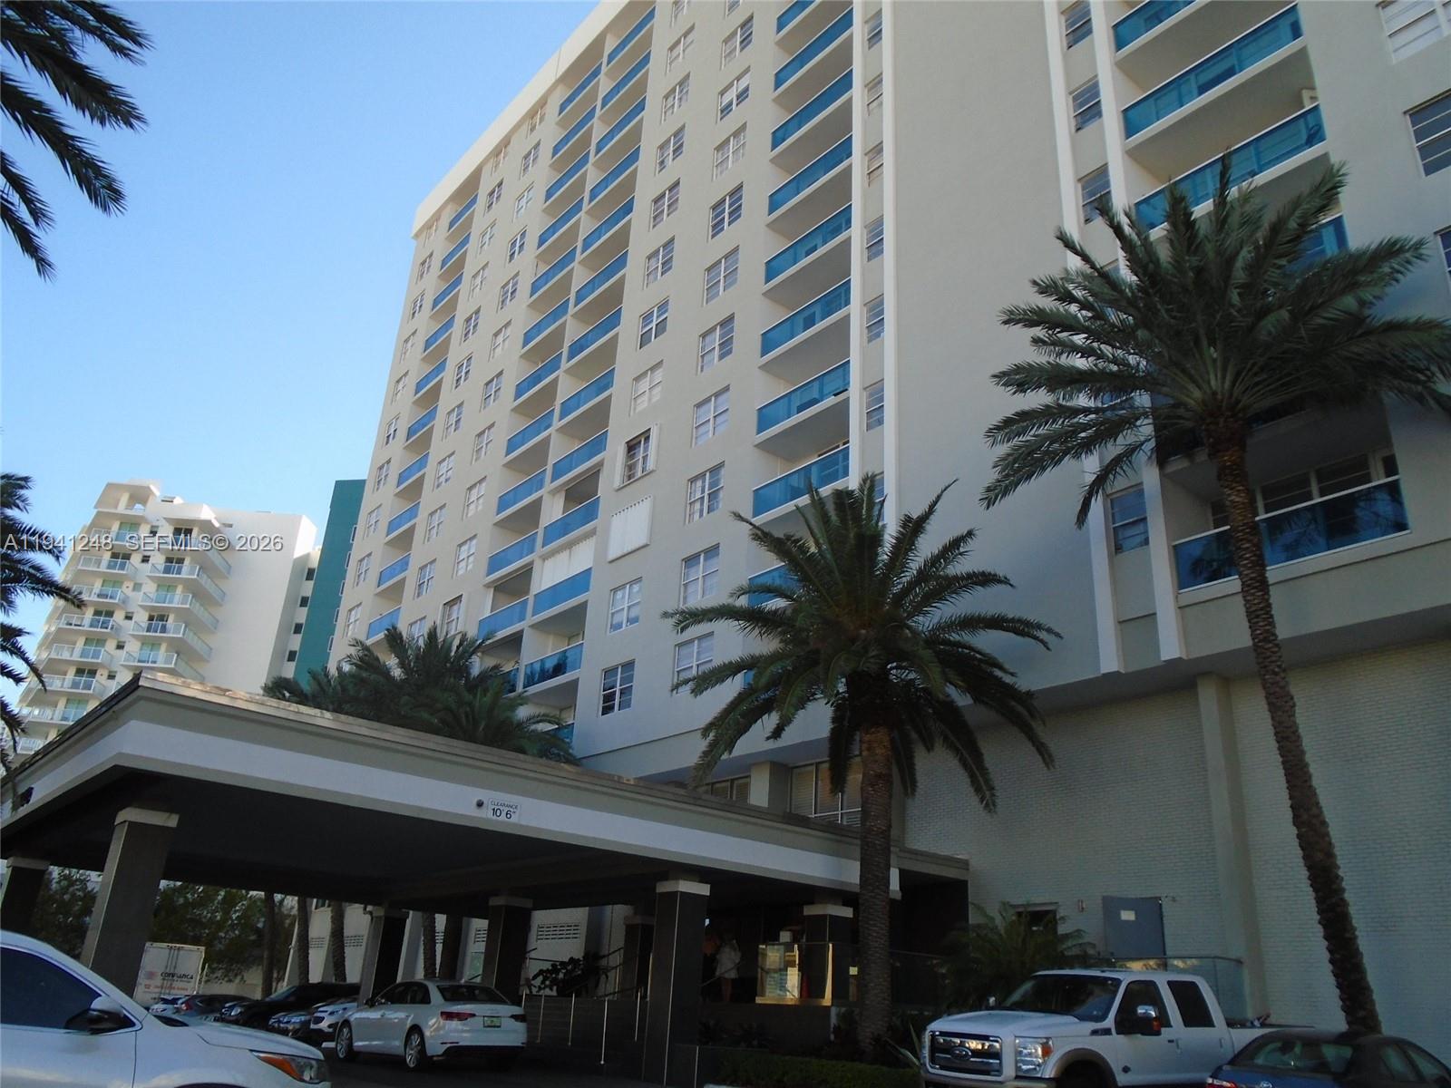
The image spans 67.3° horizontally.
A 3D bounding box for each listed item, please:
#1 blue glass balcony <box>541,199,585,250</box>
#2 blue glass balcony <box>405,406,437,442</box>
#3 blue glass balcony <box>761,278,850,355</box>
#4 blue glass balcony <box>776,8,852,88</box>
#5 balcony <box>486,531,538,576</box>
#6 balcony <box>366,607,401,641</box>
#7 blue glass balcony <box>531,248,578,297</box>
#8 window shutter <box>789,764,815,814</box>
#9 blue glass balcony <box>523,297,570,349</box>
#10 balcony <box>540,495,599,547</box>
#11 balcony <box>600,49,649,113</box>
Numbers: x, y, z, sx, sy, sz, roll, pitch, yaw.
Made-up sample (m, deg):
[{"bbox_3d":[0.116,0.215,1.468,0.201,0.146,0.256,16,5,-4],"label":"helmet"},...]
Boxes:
[{"bbox_3d":[-7.503,-14.515,49.674,0.120,0.930,3.794,22,-30,-35],"label":"blue glass balcony"},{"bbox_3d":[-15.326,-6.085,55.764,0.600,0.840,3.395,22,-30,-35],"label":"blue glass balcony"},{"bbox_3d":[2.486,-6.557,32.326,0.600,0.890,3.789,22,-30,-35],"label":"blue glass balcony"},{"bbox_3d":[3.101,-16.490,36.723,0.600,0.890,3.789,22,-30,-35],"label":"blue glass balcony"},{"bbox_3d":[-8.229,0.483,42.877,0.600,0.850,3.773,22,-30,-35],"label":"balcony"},{"bbox_3d":[-16.229,3.789,51.675,0.120,0.930,3.431,22,-30,-35],"label":"balcony"},{"bbox_3d":[-7.656,-12.024,48.567,0.120,0.930,3.794,22,-30,-35],"label":"blue glass balcony"},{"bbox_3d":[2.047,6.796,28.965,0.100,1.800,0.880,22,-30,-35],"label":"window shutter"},{"bbox_3d":[-7.810,-9.533,47.461,0.120,0.930,3.794,22,-30,-35],"label":"blue glass balcony"},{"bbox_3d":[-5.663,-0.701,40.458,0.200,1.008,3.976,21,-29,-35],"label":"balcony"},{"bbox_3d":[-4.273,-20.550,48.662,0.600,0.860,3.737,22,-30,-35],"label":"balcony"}]

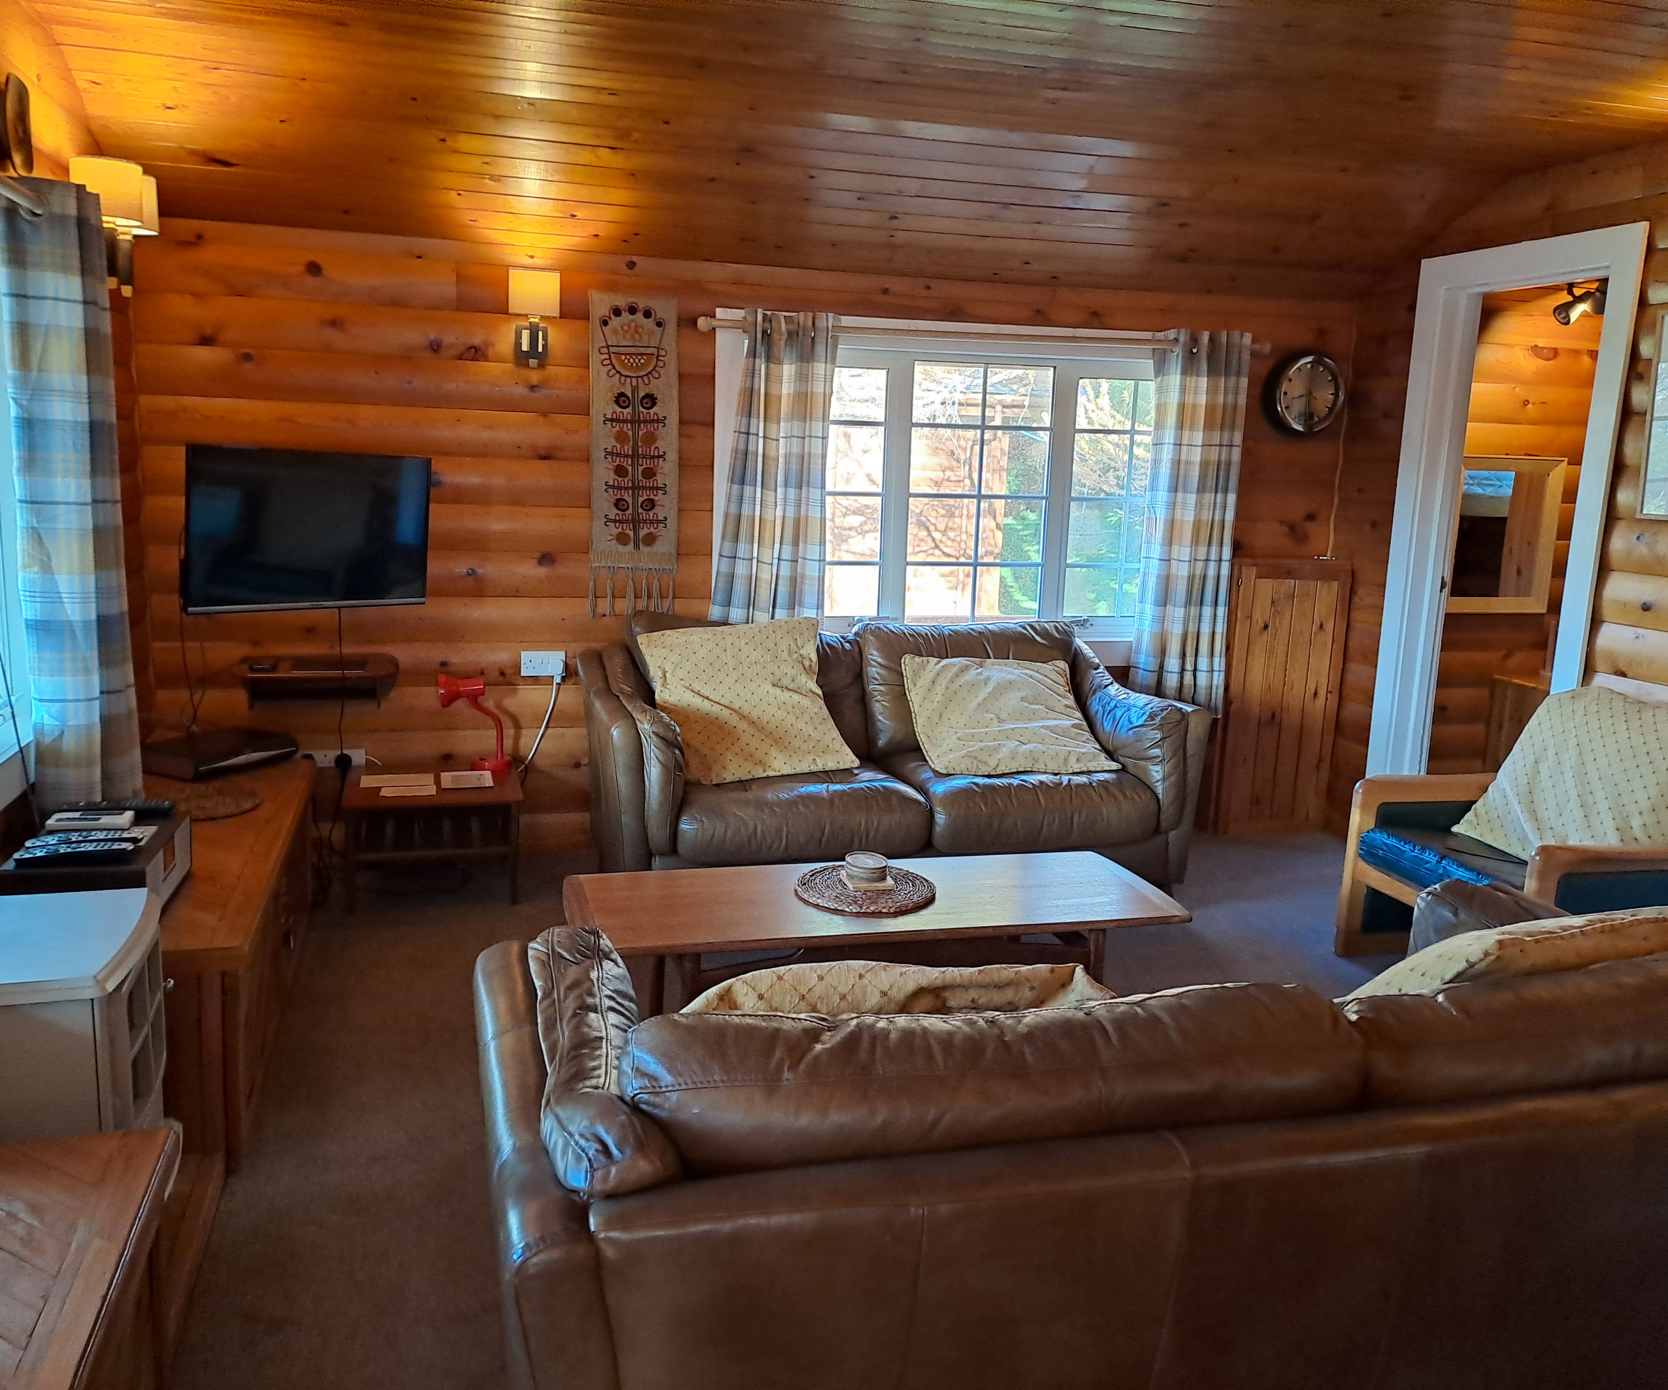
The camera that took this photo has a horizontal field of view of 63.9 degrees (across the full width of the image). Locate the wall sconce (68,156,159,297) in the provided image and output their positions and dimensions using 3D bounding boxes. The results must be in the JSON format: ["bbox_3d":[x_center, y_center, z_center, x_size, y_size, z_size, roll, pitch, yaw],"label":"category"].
[{"bbox_3d":[-1.783,-1.137,3.289,0.185,0.300,0.360,-1,11,-16],"label":"wall sconce"}]

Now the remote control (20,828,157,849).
[{"bbox_3d":[-1.601,0.318,2.865,0.215,0.028,0.052,-2,11,-18],"label":"remote control"}]

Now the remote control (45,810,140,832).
[{"bbox_3d":[-1.672,0.291,3.011,0.170,0.022,0.075,0,11,-13],"label":"remote control"}]

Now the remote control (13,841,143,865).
[{"bbox_3d":[-1.521,0.318,2.695,0.210,0.025,0.050,-1,11,-16],"label":"remote control"}]

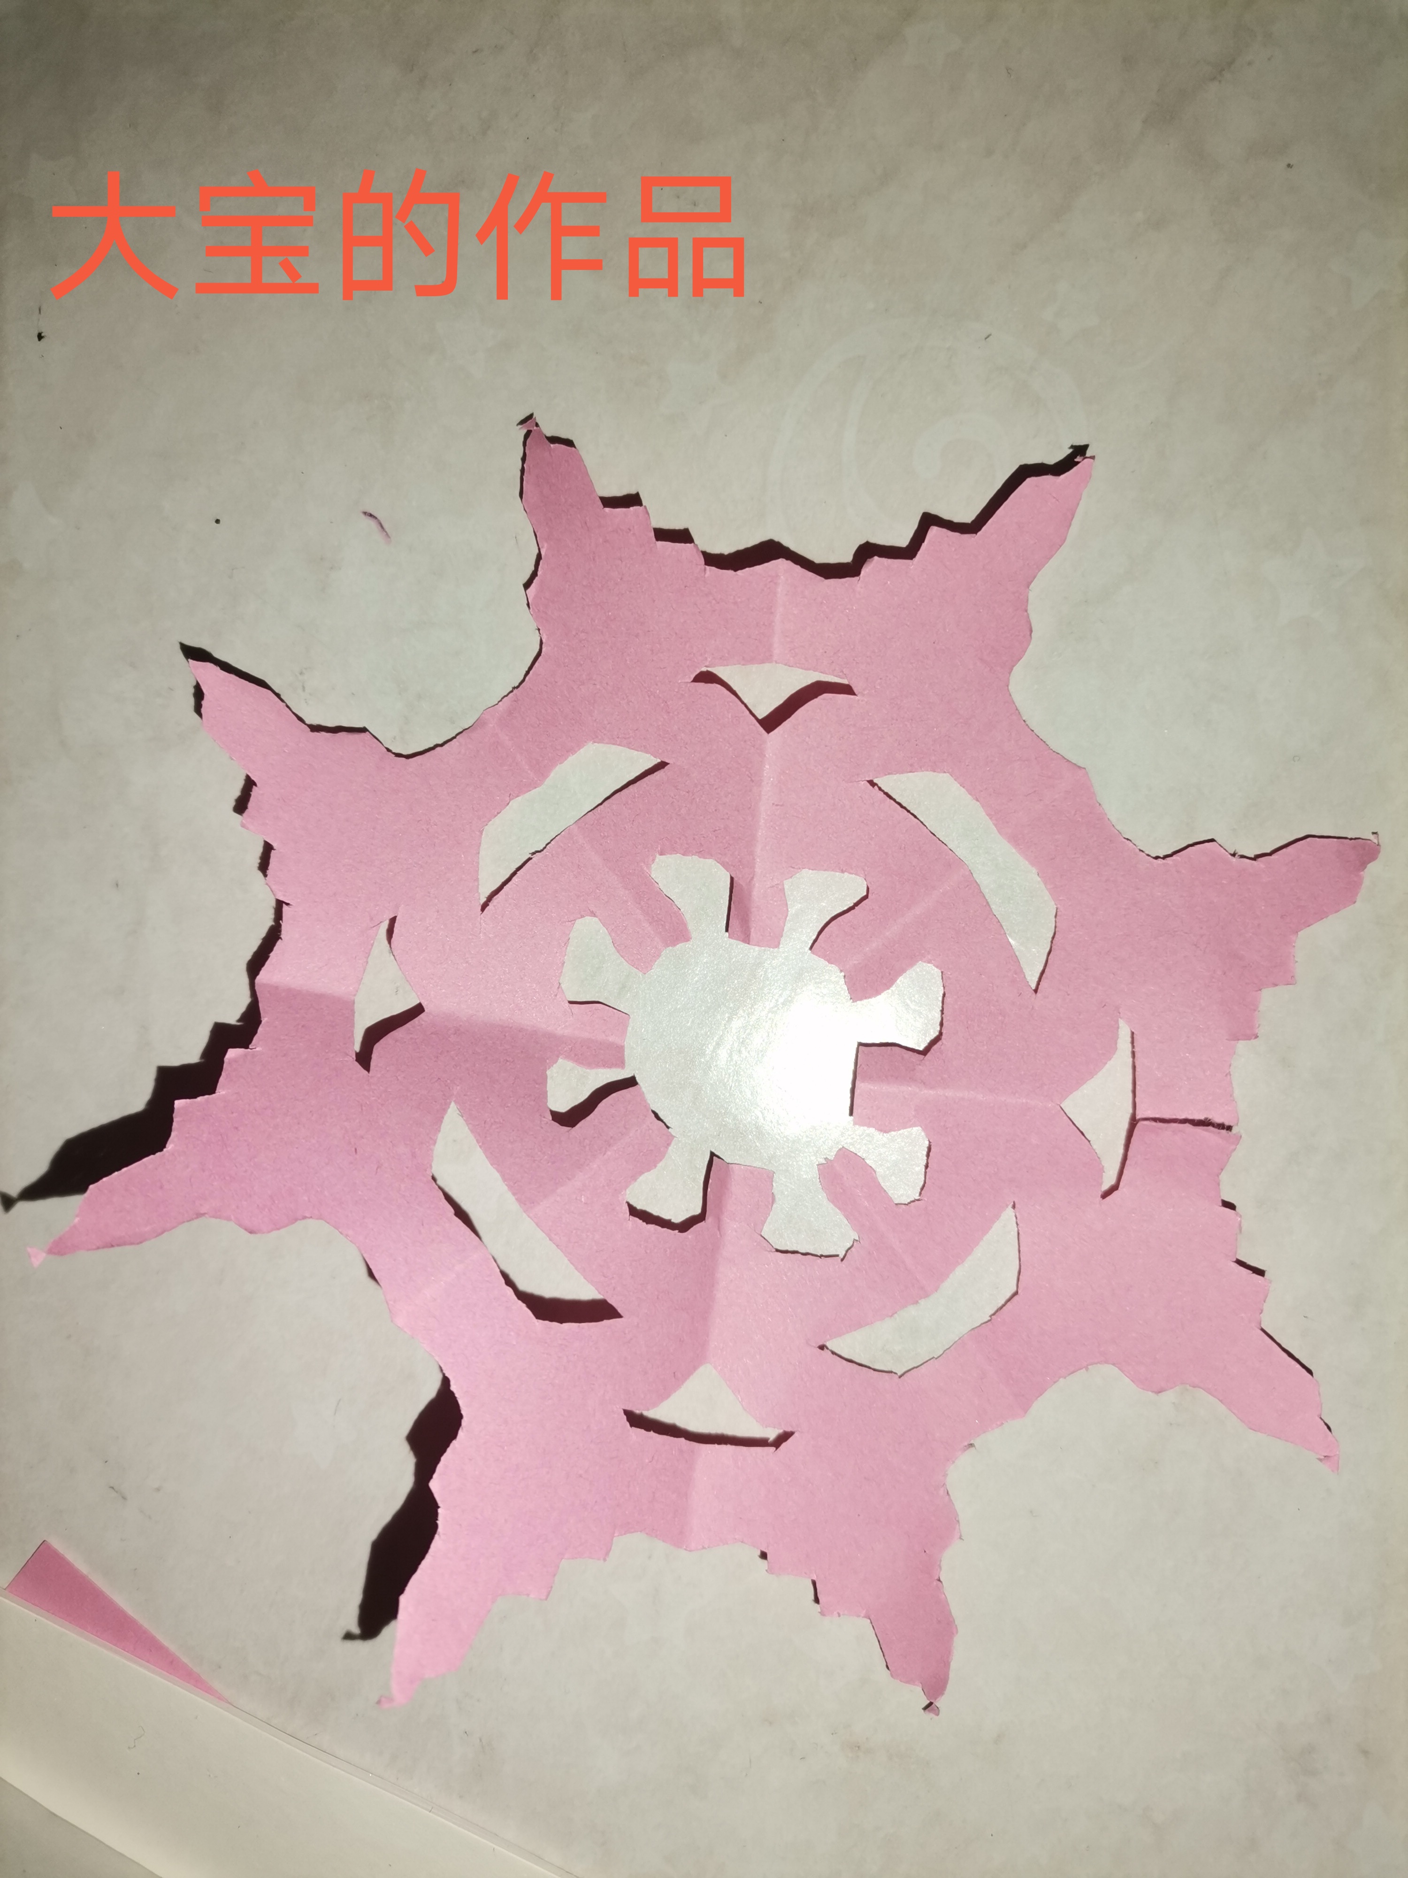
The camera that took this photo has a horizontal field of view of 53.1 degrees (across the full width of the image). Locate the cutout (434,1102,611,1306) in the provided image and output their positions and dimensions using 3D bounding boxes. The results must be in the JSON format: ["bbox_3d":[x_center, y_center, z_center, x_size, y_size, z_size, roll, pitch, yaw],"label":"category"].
[{"bbox_3d":[-0.032,0.046,0.230,0.011,0.002,0.042,-38,87,0],"label":"cutout"}]

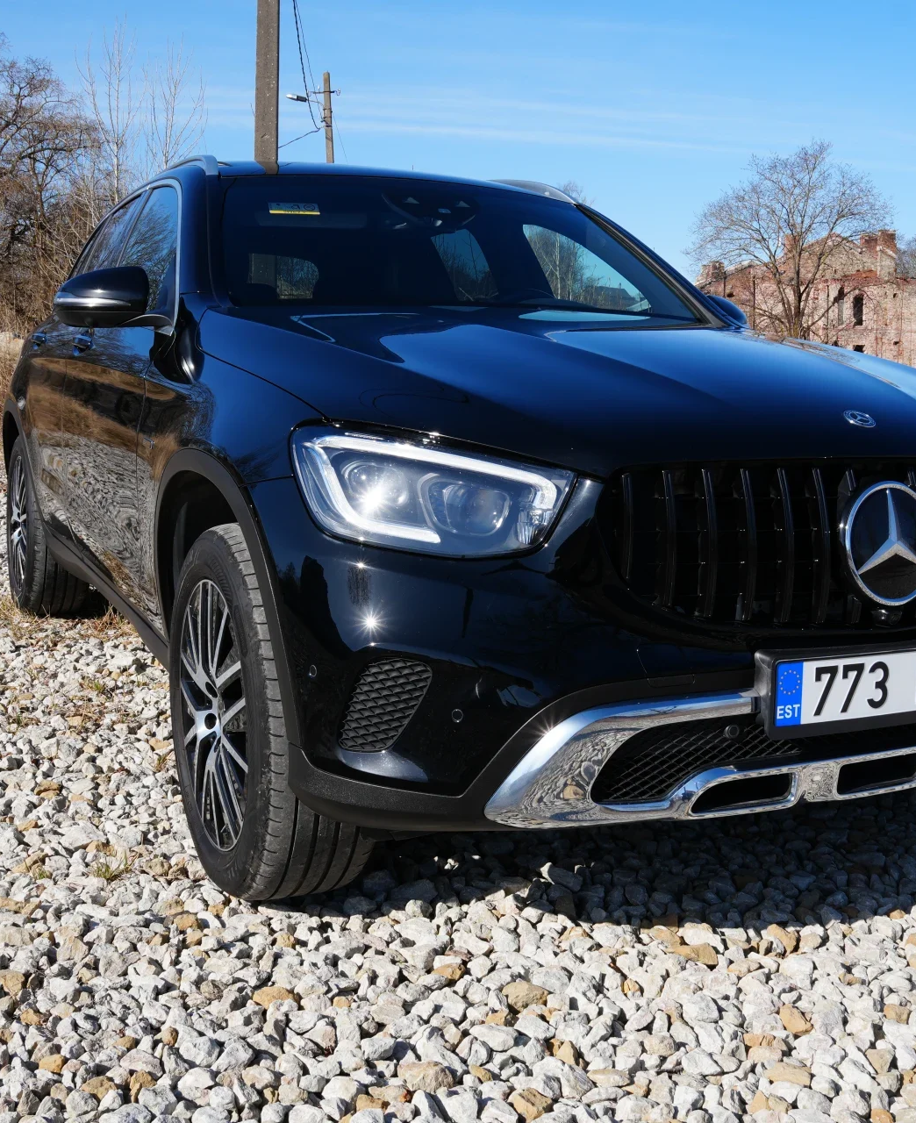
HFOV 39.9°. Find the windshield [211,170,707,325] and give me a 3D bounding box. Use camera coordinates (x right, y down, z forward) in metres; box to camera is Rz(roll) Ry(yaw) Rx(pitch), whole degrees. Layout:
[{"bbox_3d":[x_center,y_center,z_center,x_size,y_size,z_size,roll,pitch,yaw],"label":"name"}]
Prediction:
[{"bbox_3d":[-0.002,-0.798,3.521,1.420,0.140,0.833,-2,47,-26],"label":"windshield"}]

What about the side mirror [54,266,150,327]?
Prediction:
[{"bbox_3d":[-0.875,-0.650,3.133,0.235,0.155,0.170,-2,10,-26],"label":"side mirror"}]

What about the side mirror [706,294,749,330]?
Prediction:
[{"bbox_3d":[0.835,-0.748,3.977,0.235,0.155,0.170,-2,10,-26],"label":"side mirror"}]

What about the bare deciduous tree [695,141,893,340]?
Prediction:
[{"bbox_3d":[15.814,-13.901,59.219,9.563,11.962,9.085,2,9,0],"label":"bare deciduous tree"}]

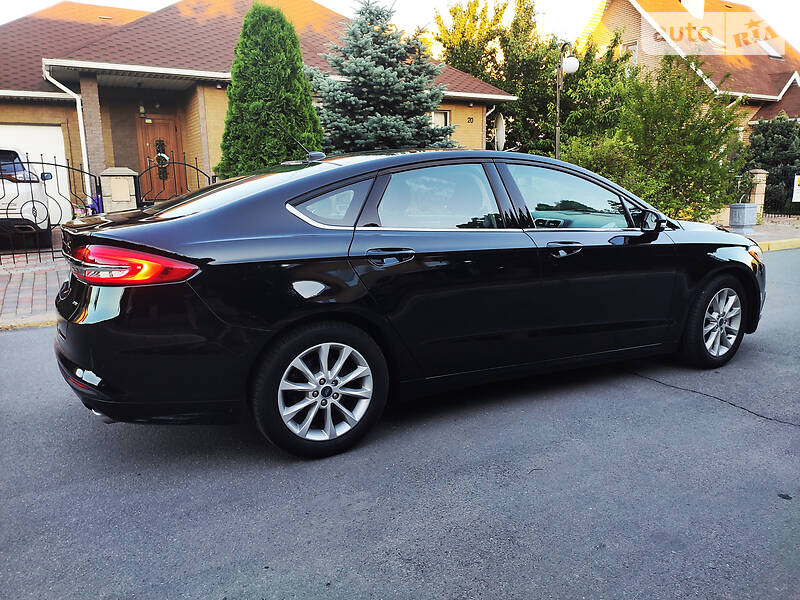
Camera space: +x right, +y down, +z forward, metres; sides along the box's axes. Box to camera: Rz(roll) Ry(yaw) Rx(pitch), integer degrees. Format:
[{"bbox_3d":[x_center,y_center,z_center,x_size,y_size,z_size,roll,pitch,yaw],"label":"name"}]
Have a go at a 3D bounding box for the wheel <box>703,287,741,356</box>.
[{"bbox_3d":[2.135,0.140,4.134,0.465,0.465,0.180,-7,11,-32],"label":"wheel"}]

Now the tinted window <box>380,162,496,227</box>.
[{"bbox_3d":[0.195,-0.534,3.040,0.690,0.345,0.050,-6,-14,-27],"label":"tinted window"}]

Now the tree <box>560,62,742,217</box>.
[{"bbox_3d":[7.216,-4.325,16.993,4.800,4.850,4.500,-6,10,-28],"label":"tree"}]

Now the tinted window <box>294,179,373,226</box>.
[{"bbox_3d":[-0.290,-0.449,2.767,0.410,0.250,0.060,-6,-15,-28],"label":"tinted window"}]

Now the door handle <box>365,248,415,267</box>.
[{"bbox_3d":[-0.046,-0.198,2.797,0.240,0.080,0.055,-6,11,-27],"label":"door handle"}]

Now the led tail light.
[{"bbox_3d":[-1.095,-0.148,2.449,0.460,0.170,0.430,-6,10,-28],"label":"led tail light"}]

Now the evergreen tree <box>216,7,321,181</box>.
[{"bbox_3d":[-2.904,-3.898,13.297,2.250,4.990,2.250,-6,11,-27],"label":"evergreen tree"}]

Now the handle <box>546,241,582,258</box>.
[{"bbox_3d":[0.901,-0.277,3.293,0.240,0.080,0.055,-6,11,-27],"label":"handle"}]

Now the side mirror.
[{"bbox_3d":[1.472,-0.462,3.493,0.130,0.150,0.200,-6,10,-28],"label":"side mirror"}]

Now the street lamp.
[{"bbox_3d":[3.466,-3.193,12.610,0.340,4.260,0.500,-6,10,-28],"label":"street lamp"}]

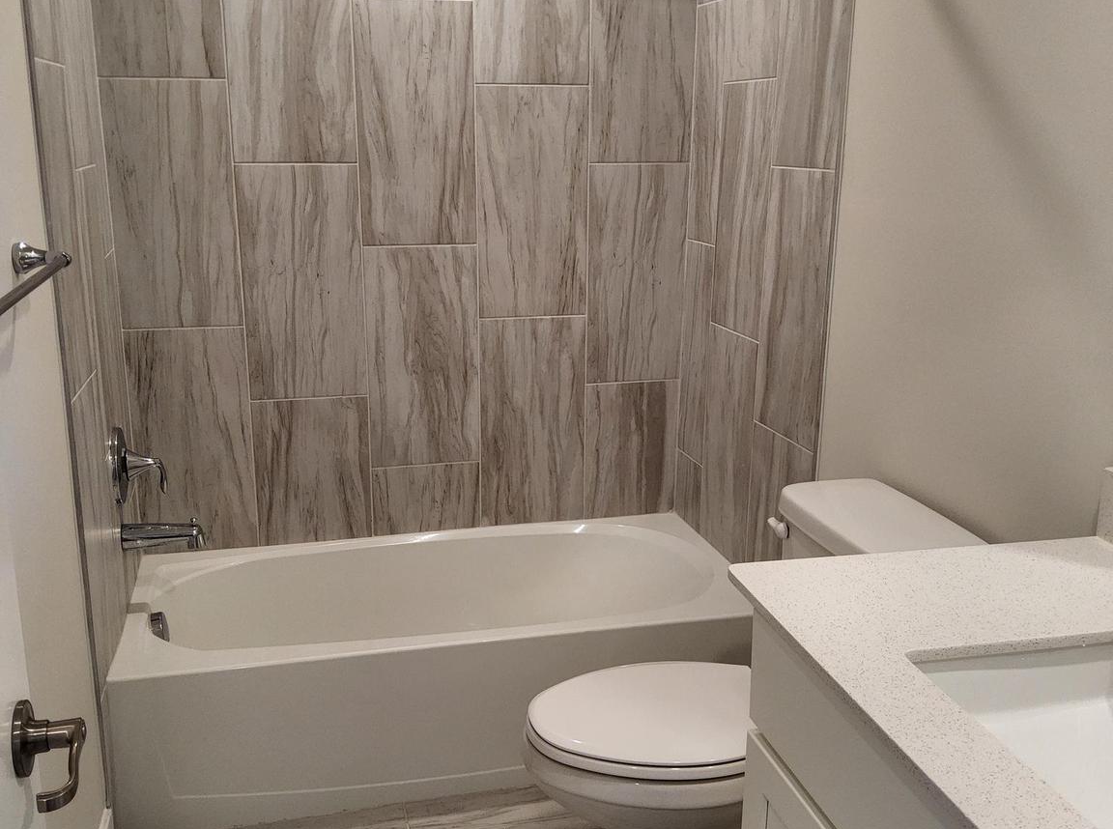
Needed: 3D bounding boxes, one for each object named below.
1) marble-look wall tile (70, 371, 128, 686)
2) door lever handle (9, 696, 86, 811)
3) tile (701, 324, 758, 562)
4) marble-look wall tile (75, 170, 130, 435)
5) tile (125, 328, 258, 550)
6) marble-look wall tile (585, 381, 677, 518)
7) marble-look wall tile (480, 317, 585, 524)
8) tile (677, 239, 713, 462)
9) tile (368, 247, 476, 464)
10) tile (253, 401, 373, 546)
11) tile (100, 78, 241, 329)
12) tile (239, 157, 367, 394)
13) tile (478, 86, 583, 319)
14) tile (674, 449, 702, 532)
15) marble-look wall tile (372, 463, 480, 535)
[{"bbox_3d":[-0.950,0.237,2.218,0.010,0.607,0.303,-3,15,-15],"label":"marble-look wall tile"},{"bbox_3d":[-0.430,0.289,0.900,0.058,0.073,0.142,-3,15,-14],"label":"door lever handle"},{"bbox_3d":[0.461,0.085,2.827,0.010,0.608,0.304,-3,15,-15],"label":"tile"},{"bbox_3d":[-1.026,-0.234,2.401,0.010,0.614,0.302,-3,15,-15],"label":"marble-look wall tile"},{"bbox_3d":[-0.955,0.071,2.823,0.295,0.601,0.010,-3,15,-13],"label":"tile"},{"bbox_3d":[0.223,0.101,3.120,0.292,0.403,0.010,-3,15,-14],"label":"marble-look wall tile"},{"bbox_3d":[-0.067,0.021,3.050,0.305,0.602,0.010,-3,15,-13],"label":"marble-look wall tile"},{"bbox_3d":[0.397,-0.172,2.985,0.010,0.605,0.192,-3,15,-14],"label":"tile"},{"bbox_3d":[-0.361,-0.153,2.902,0.303,0.605,0.010,-3,15,-14],"label":"tile"},{"bbox_3d":[-0.666,0.154,2.933,0.305,0.404,0.010,-3,15,-13],"label":"tile"},{"bbox_3d":[-0.951,-0.515,2.670,0.295,0.606,0.010,-3,15,-13],"label":"tile"},{"bbox_3d":[-0.665,-0.342,2.813,0.305,0.611,0.010,-3,15,-13],"label":"tile"},{"bbox_3d":[-0.063,-0.564,2.872,0.303,0.605,0.010,-3,15,-14],"label":"tile"},{"bbox_3d":[0.396,0.220,3.109,0.010,0.194,0.181,-4,15,-15],"label":"tile"},{"bbox_3d":[-0.366,0.236,3.012,0.299,0.194,0.010,-3,15,-13],"label":"marble-look wall tile"}]

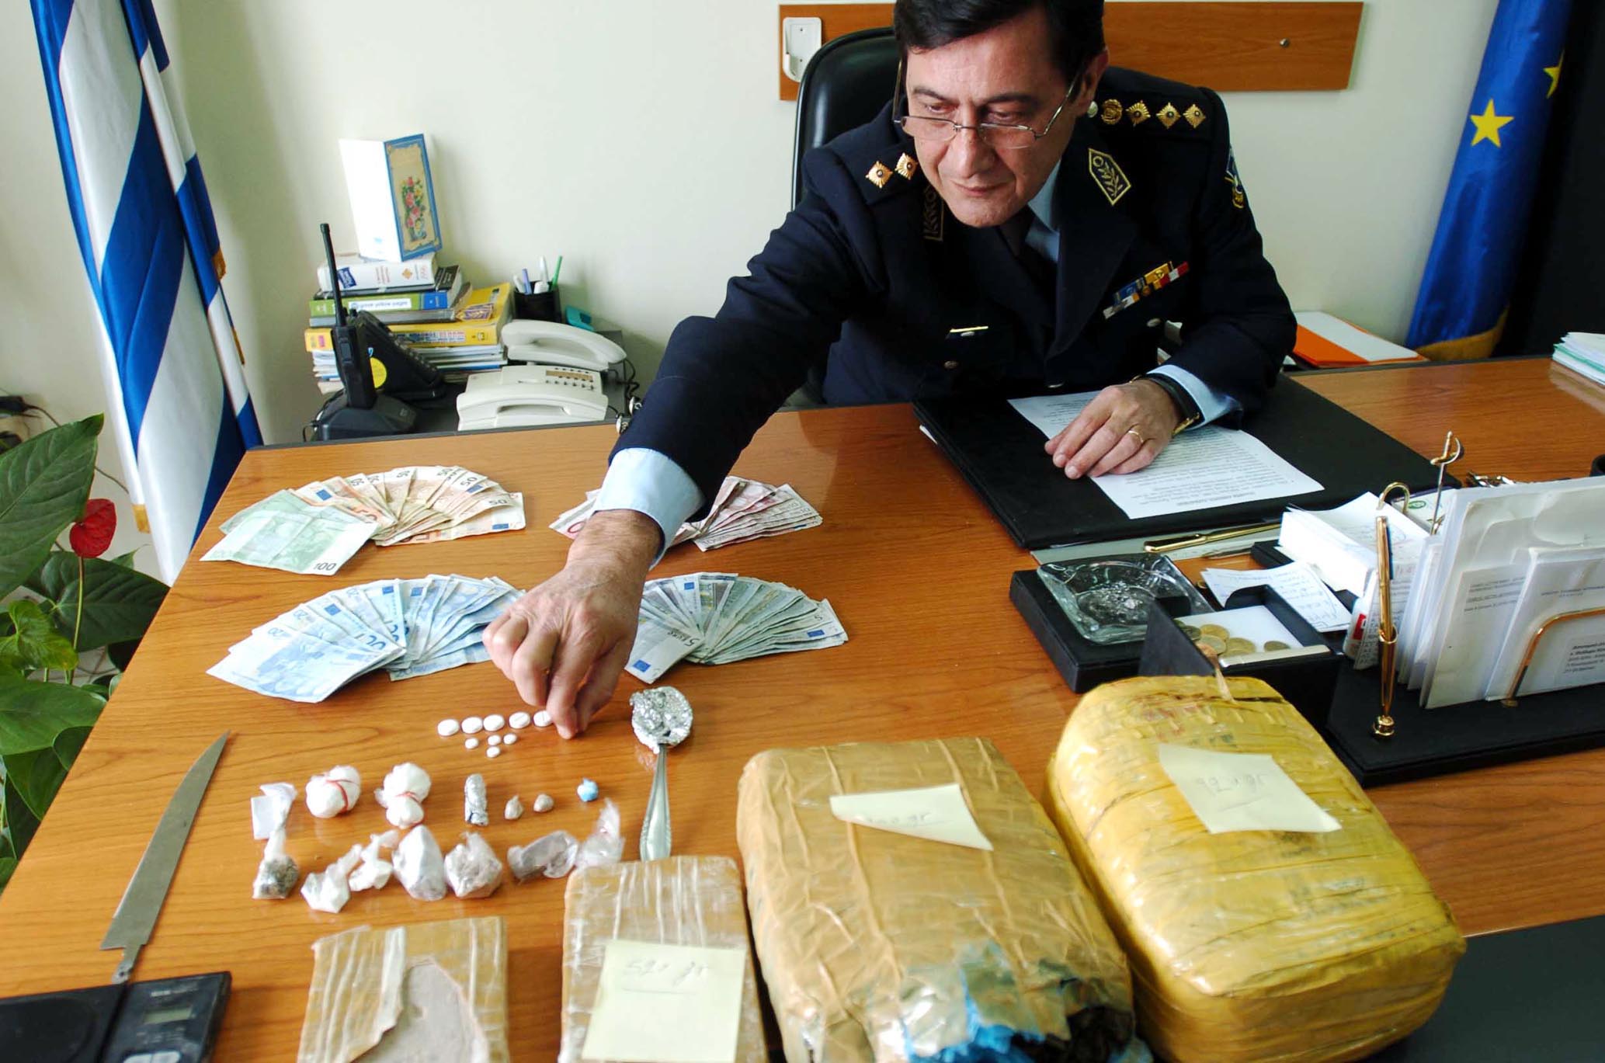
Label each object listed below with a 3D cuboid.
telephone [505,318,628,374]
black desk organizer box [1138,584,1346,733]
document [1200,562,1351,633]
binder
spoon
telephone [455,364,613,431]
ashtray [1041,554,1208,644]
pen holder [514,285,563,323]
[{"bbox_3d":[-0.379,-0.292,1.773,0.207,0.078,0.105,5,30,9],"label":"telephone"},{"bbox_3d":[0.306,0.099,0.792,0.090,0.077,0.092,-5,30,-10],"label":"black desk organizer box"},{"bbox_3d":[0.385,0.052,0.908,0.092,0.014,0.098,-2,30,-3],"label":"document"},{"bbox_3d":[0.398,-0.094,1.226,0.468,0.017,0.340,-6,30,-10],"label":"binder"},{"bbox_3d":[-0.100,0.168,0.769,0.046,0.021,0.186,-3,30,-4],"label":"spoon"},{"bbox_3d":[-0.380,-0.191,1.602,0.206,0.070,0.152,-4,30,-6],"label":"telephone"},{"bbox_3d":[0.263,0.054,0.898,0.105,0.029,0.103,-4,30,-7],"label":"ashtray"},{"bbox_3d":[-0.435,-0.353,1.858,0.076,0.100,0.076,-5,30,-8],"label":"pen holder"}]

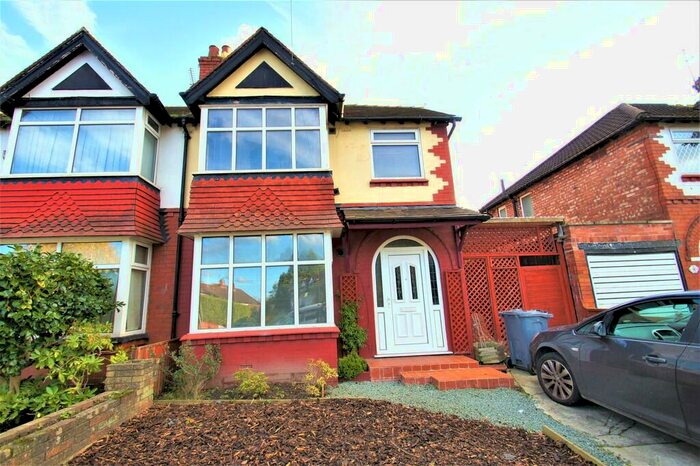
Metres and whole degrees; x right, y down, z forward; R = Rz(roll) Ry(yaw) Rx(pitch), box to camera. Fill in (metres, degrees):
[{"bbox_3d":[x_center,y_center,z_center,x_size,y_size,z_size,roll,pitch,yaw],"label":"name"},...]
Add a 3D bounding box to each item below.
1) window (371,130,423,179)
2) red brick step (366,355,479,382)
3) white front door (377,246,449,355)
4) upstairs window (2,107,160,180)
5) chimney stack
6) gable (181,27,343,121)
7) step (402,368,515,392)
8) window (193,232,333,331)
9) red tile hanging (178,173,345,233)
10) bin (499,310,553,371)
[{"bbox_3d":[1.042,-1.722,6.340,1.108,1.153,0.102,-2,-12,-4],"label":"window"},{"bbox_3d":[1.224,2.359,5.119,1.816,0.235,0.745,-2,-12,-4],"label":"red brick step"},{"bbox_3d":[1.152,1.191,5.742,1.392,2.300,0.122,-2,-12,-4],"label":"white front door"},{"bbox_3d":[-4.997,-1.611,5.592,2.244,1.387,0.622,-2,-12,-4],"label":"upstairs window"},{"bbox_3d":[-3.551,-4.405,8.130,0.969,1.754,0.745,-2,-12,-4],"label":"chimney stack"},{"bbox_3d":[-1.681,-3.059,5.955,3.009,1.775,0.867,-2,-12,-4],"label":"gable"},{"bbox_3d":[1.636,2.276,4.530,1.591,0.117,0.505,-2,-12,-4],"label":"step"},{"bbox_3d":[-1.494,0.861,5.264,2.382,1.632,0.622,-2,-12,-4],"label":"window"},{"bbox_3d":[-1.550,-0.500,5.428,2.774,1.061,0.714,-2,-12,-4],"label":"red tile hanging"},{"bbox_3d":[3.215,1.914,5.244,0.630,1.010,0.550,1,-12,-16],"label":"bin"}]

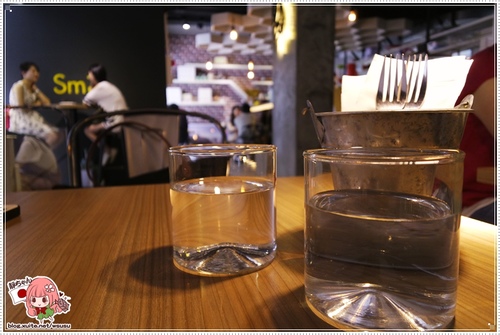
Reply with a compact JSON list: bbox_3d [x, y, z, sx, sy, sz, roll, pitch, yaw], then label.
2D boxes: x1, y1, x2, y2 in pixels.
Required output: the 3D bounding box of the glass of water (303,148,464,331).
[{"bbox_3d":[0.074,0.035,0.196,0.083,0.086,0.083,-1,7,0],"label":"glass of water"}]

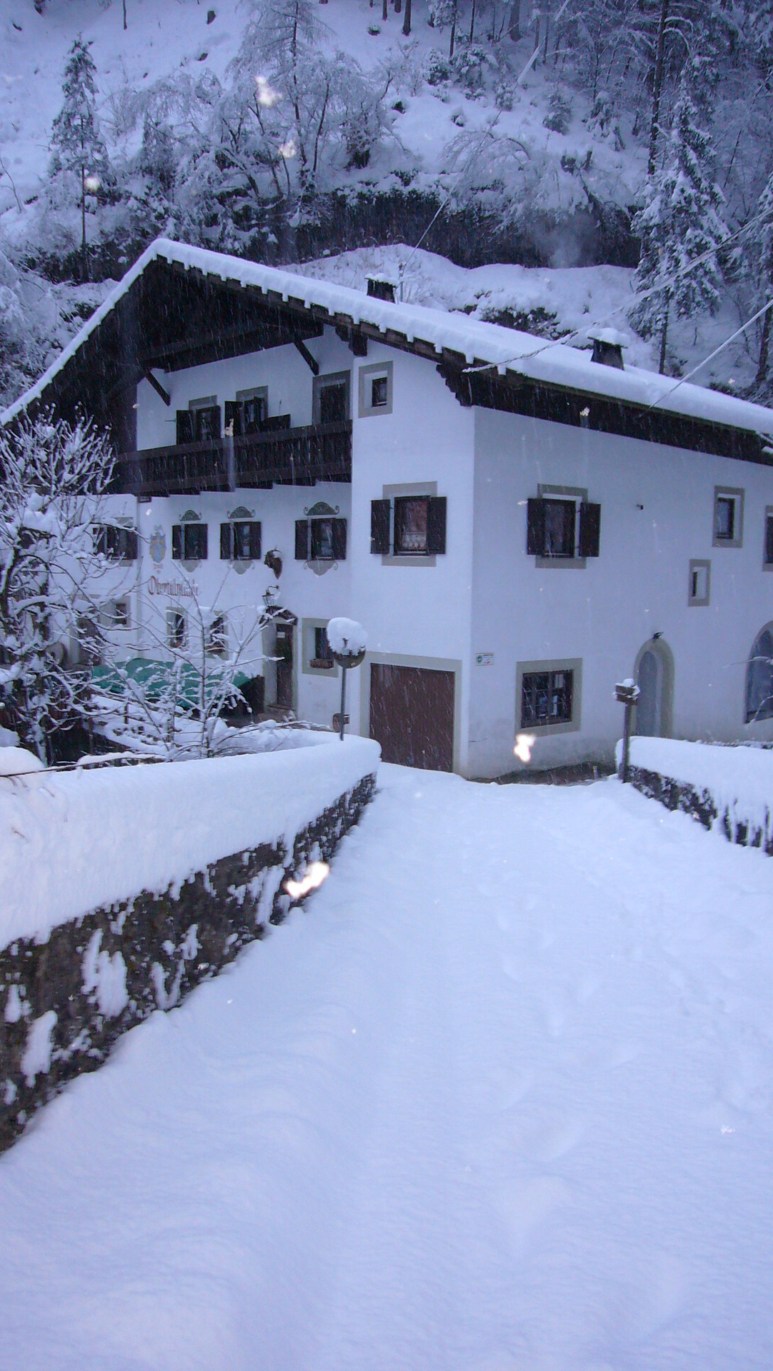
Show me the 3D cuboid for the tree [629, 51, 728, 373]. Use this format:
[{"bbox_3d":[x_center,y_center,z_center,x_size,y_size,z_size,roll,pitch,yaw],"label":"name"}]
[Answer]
[{"bbox_3d":[13.162,-21.173,50.010,4.441,14.050,4.441,1,6,0],"label":"tree"}]

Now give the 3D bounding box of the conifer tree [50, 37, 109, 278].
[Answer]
[{"bbox_3d":[-15.995,-27.468,58.007,3.138,12.253,3.138,1,6,0],"label":"conifer tree"}]

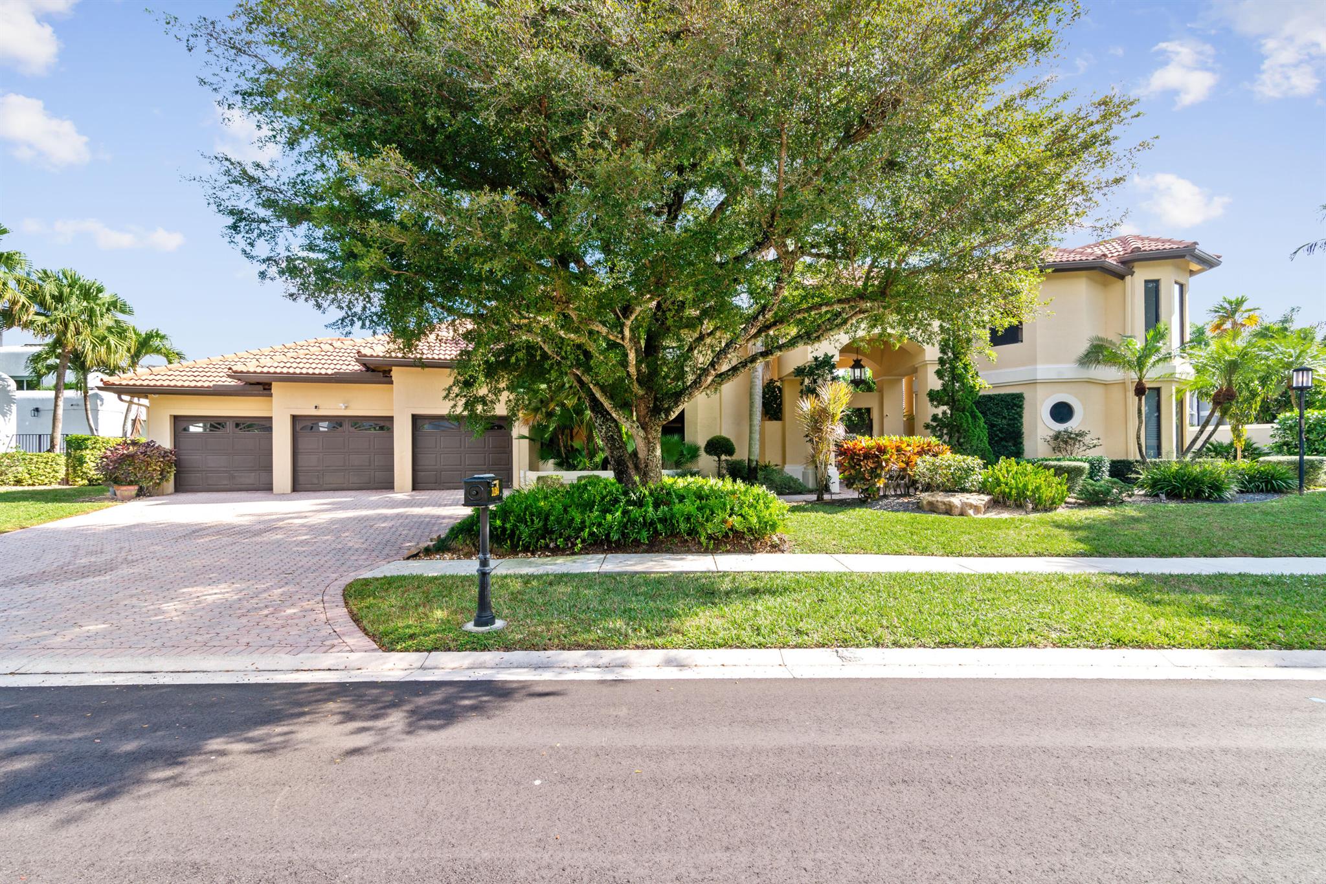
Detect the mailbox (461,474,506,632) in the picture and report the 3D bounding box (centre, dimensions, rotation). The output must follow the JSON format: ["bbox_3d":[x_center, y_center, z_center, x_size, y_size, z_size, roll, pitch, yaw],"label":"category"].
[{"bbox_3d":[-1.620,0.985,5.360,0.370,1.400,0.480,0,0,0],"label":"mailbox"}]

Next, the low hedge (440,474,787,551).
[{"bbox_3d":[-0.670,1.160,10.100,5.100,0.880,3.200,0,0,0],"label":"low hedge"}]

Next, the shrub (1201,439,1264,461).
[{"bbox_3d":[15.736,0.570,16.300,1.350,1.250,1.300,0,0,44],"label":"shrub"}]

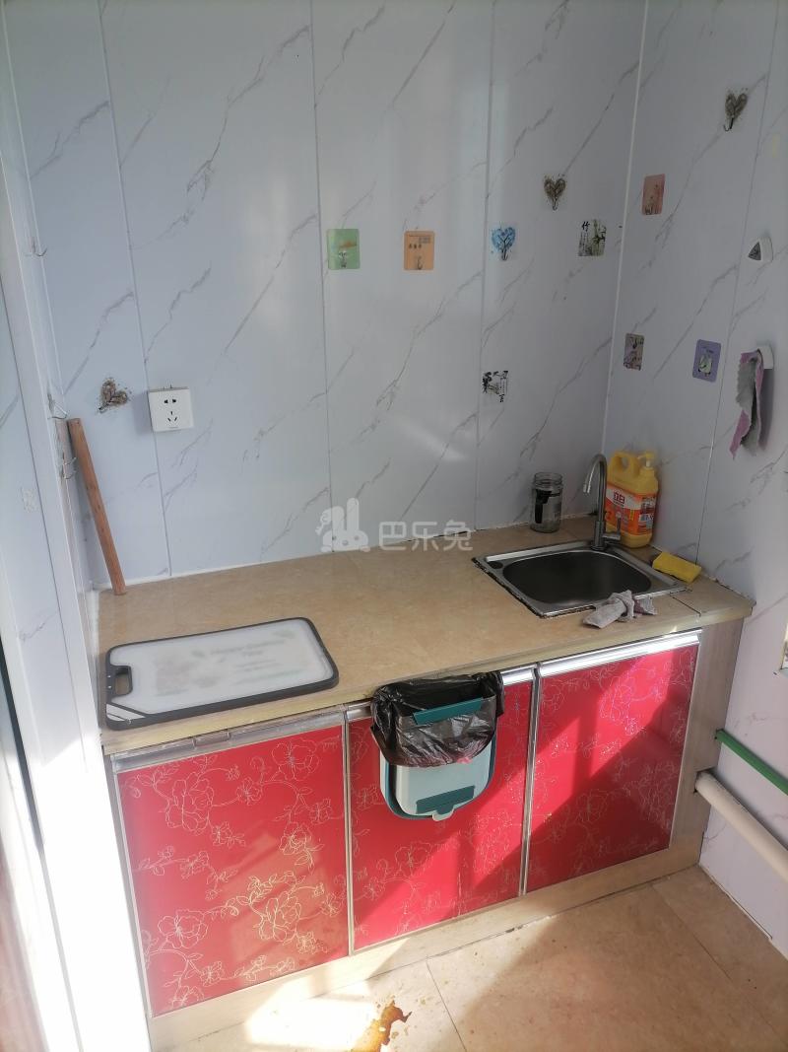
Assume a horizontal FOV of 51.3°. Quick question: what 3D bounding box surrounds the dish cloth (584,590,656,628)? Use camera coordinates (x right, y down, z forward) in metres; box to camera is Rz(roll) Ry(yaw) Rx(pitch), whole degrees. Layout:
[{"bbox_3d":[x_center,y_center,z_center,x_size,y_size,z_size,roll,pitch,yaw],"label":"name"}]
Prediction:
[{"bbox_3d":[0.467,0.168,1.726,0.170,0.036,0.088,-8,23,-19],"label":"dish cloth"}]

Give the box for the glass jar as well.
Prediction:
[{"bbox_3d":[0.405,-0.062,2.168,0.077,0.143,0.077,0,21,0],"label":"glass jar"}]

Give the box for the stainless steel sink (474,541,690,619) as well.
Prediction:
[{"bbox_3d":[0.429,0.183,1.944,0.378,0.160,0.326,-8,23,-19],"label":"stainless steel sink"}]

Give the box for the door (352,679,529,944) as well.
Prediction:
[{"bbox_3d":[0.098,0.596,1.701,0.400,0.592,0.020,-8,23,-19],"label":"door"}]

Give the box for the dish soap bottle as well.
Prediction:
[{"bbox_3d":[0.600,-0.083,2.080,0.066,0.245,0.135,-12,24,-27],"label":"dish soap bottle"}]

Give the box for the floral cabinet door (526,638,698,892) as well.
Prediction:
[{"bbox_3d":[0.480,0.542,1.835,0.405,0.592,0.020,-8,23,-19],"label":"floral cabinet door"}]

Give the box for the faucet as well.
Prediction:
[{"bbox_3d":[0.499,-0.043,1.954,0.065,0.255,0.150,11,24,27],"label":"faucet"}]

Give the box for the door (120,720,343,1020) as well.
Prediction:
[{"bbox_3d":[-0.287,0.651,1.566,0.405,0.592,0.020,-8,23,-19],"label":"door"}]

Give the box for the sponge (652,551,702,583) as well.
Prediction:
[{"bbox_3d":[0.659,0.096,1.914,0.058,0.025,0.106,-14,25,-31],"label":"sponge"}]

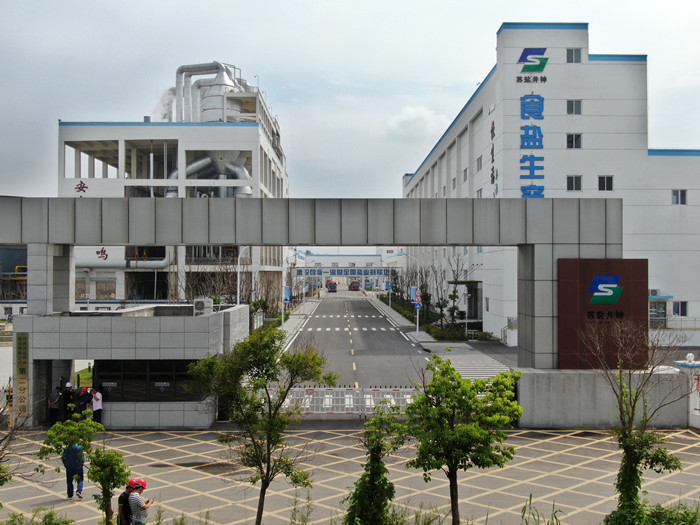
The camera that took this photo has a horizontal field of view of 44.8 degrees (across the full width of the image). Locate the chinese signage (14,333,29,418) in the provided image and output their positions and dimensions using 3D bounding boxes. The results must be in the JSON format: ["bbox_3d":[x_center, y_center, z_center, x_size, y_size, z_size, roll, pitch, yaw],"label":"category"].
[{"bbox_3d":[-13.099,4.507,33.970,0.490,3.380,0.070,0,-1,-1],"label":"chinese signage"}]

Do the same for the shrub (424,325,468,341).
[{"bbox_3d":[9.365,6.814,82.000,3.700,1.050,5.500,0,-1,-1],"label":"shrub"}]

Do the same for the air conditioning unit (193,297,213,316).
[{"bbox_3d":[-7.469,2.507,43.450,0.960,1.250,0.370,0,-1,-1],"label":"air conditioning unit"}]

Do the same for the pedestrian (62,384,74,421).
[{"bbox_3d":[-11.522,5.835,34.800,0.420,1.790,0.500,0,-1,9],"label":"pedestrian"}]

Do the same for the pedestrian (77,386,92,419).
[{"bbox_3d":[-10.682,5.869,34.300,0.450,1.710,0.500,0,-1,-27],"label":"pedestrian"}]

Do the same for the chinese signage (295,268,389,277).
[{"bbox_3d":[-1.943,3.532,300.000,34.500,2.700,0.400,0,-1,-1],"label":"chinese signage"}]

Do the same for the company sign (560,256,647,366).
[{"bbox_3d":[10.720,2.194,35.900,3.790,4.650,0.250,0,-1,-1],"label":"company sign"}]

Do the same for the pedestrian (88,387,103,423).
[{"bbox_3d":[-10.213,5.887,34.150,0.480,1.670,0.500,0,-1,-12],"label":"pedestrian"}]

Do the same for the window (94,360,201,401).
[{"bbox_3d":[-8.154,4.776,34.200,4.280,1.700,0.130,0,-1,-1],"label":"window"}]

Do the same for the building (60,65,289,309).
[{"bbox_3d":[-26.118,-9.944,142.000,27.200,36.000,54.000,0,-1,-1],"label":"building"}]

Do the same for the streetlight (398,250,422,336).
[{"bbox_3d":[6.402,3.226,87.000,2.100,8.300,0.400,0,-1,-1],"label":"streetlight"}]

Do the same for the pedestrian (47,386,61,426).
[{"bbox_3d":[-11.969,5.880,34.400,0.450,1.690,0.500,0,-1,-30],"label":"pedestrian"}]

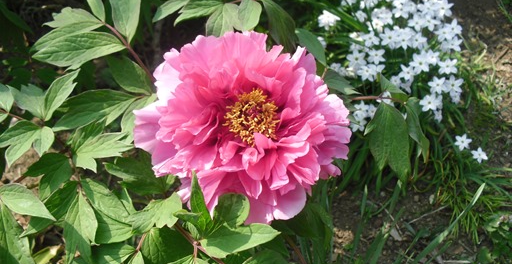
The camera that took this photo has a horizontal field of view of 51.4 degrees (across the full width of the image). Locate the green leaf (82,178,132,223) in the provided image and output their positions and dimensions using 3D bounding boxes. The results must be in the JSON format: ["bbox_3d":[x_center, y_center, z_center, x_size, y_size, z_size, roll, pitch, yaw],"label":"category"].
[{"bbox_3d":[-0.175,0.080,0.620,0.074,0.015,0.035,36,66,7],"label":"green leaf"}]

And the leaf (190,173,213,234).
[{"bbox_3d":[-0.050,0.062,0.468,0.018,0.057,0.012,-5,5,17],"label":"leaf"}]

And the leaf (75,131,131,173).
[{"bbox_3d":[-0.178,0.023,0.620,0.070,0.016,0.040,-16,67,-7],"label":"leaf"}]

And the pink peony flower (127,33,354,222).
[{"bbox_3d":[-0.013,-0.004,0.500,0.198,0.115,0.180,-3,73,-3],"label":"pink peony flower"}]

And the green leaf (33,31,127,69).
[{"bbox_3d":[-0.185,-0.086,0.557,0.097,0.016,0.037,-4,60,-3],"label":"green leaf"}]

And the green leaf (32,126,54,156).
[{"bbox_3d":[-0.231,0.011,0.580,0.020,0.010,0.033,9,77,-10],"label":"green leaf"}]

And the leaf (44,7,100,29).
[{"bbox_3d":[-0.196,-0.118,0.573,0.067,0.013,0.024,4,60,4],"label":"leaf"}]

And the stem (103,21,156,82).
[{"bbox_3d":[-0.144,-0.090,0.600,0.011,0.009,0.089,-41,90,0],"label":"stem"}]

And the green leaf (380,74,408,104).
[{"bbox_3d":[0.176,-0.056,0.680,0.044,0.016,0.026,30,51,10],"label":"green leaf"}]

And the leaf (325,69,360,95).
[{"bbox_3d":[0.103,-0.059,0.640,0.051,0.013,0.026,28,62,5],"label":"leaf"}]

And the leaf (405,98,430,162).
[{"bbox_3d":[0.203,-0.002,0.670,0.024,0.020,0.082,-24,93,-29],"label":"leaf"}]

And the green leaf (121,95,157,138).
[{"bbox_3d":[-0.118,-0.013,0.545,0.032,0.012,0.060,26,80,12],"label":"green leaf"}]

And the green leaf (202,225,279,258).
[{"bbox_3d":[-0.013,0.100,0.490,0.075,0.014,0.032,-4,50,-7],"label":"green leaf"}]

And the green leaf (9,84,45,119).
[{"bbox_3d":[-0.247,-0.037,0.583,0.067,0.012,0.031,39,63,20],"label":"green leaf"}]

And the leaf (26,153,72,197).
[{"bbox_3d":[-0.226,0.044,0.583,0.052,0.014,0.053,-41,62,-14],"label":"leaf"}]

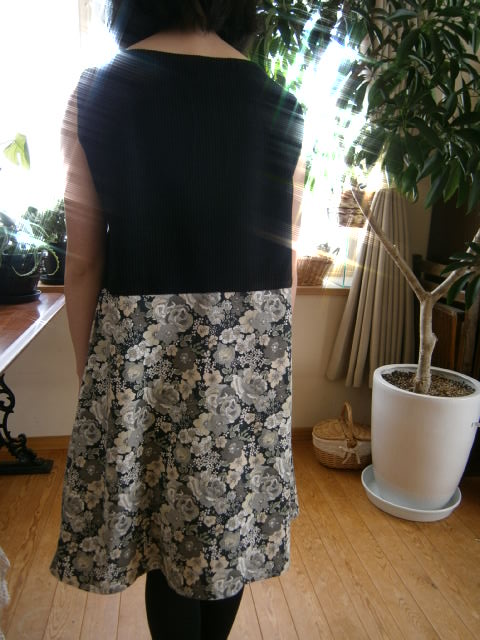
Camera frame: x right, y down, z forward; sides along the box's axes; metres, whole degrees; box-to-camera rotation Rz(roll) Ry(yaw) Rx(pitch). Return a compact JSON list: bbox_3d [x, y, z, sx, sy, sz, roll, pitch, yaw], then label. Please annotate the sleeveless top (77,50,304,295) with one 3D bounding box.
[{"bbox_3d":[-0.085,-0.256,0.845,0.410,0.410,0.250,-1,13,-13],"label":"sleeveless top"}]

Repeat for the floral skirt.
[{"bbox_3d":[-0.105,0.195,0.957,0.490,0.560,0.340,-1,13,-13],"label":"floral skirt"}]

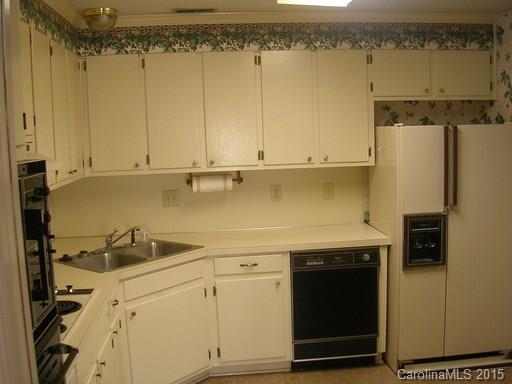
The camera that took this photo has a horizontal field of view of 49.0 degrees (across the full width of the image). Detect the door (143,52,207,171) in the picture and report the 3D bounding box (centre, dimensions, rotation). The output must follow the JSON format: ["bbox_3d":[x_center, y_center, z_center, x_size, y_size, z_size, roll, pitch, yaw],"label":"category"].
[{"bbox_3d":[-0.565,-0.549,3.861,0.353,0.782,0.022,-2,6,-5],"label":"door"}]

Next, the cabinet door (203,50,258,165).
[{"bbox_3d":[-0.173,-0.566,3.895,0.359,0.782,0.022,-2,6,-5],"label":"cabinet door"}]

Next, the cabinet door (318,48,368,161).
[{"bbox_3d":[0.617,-0.598,3.963,0.355,0.782,0.022,-2,6,-5],"label":"cabinet door"}]

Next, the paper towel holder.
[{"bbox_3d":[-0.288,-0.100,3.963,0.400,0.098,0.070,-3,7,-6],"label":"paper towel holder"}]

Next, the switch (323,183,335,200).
[{"bbox_3d":[0.555,0.000,4.262,0.075,0.119,0.010,-3,7,-6],"label":"switch"}]

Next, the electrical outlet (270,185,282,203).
[{"bbox_3d":[0.153,0.014,4.219,0.074,0.119,0.010,-3,7,-6],"label":"electrical outlet"}]

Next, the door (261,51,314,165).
[{"bbox_3d":[0.223,-0.582,3.929,0.355,0.782,0.022,-2,6,-5],"label":"door"}]

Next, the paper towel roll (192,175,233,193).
[{"bbox_3d":[-0.304,-0.059,3.965,0.277,0.121,0.121,-3,7,-6],"label":"paper towel roll"}]

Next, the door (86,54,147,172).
[{"bbox_3d":[-0.955,-0.533,3.827,0.347,0.782,0.022,-2,6,-5],"label":"door"}]

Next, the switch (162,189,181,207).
[{"bbox_3d":[-0.636,0.046,4.230,0.125,0.123,0.012,-2,7,-7],"label":"switch"}]

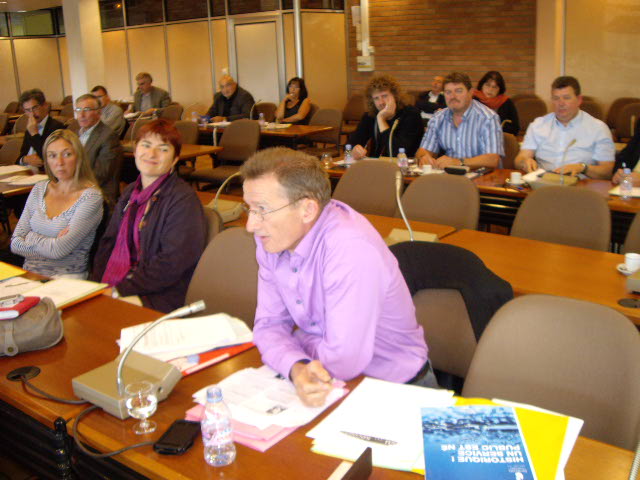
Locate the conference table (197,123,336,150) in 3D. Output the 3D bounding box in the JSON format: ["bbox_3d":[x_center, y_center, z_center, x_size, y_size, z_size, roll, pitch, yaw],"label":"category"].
[{"bbox_3d":[-0.636,-0.801,7.468,1.600,0.740,0.580,7,18,34],"label":"conference table"}]

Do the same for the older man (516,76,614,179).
[{"bbox_3d":[1.455,-0.316,4.133,0.650,1.280,0.800,10,20,40],"label":"older man"}]

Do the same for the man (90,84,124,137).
[{"bbox_3d":[-2.273,-0.902,7.285,0.540,1.260,0.740,10,19,40],"label":"man"}]

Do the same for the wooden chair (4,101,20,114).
[{"bbox_3d":[-5.829,-2.095,13.227,0.500,0.910,0.570,7,18,34],"label":"wooden chair"}]

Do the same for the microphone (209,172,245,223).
[{"bbox_3d":[-0.425,-0.207,3.329,0.200,0.210,0.240,10,19,39],"label":"microphone"}]

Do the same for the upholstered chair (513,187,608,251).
[{"bbox_3d":[0.994,0.230,3.271,0.500,0.890,0.580,12,20,42],"label":"upholstered chair"}]

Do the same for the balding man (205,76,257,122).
[{"bbox_3d":[-0.985,-1.212,8.032,0.620,1.280,0.800,5,17,28],"label":"balding man"}]

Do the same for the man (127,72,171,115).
[{"bbox_3d":[-2.092,-1.358,8.798,0.600,1.280,0.800,4,16,23],"label":"man"}]

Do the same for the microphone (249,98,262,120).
[{"bbox_3d":[-0.748,-1.467,8.150,0.180,0.310,0.270,11,20,40],"label":"microphone"}]

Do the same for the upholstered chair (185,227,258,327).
[{"bbox_3d":[-0.448,0.428,2.731,0.500,0.890,0.580,10,19,39],"label":"upholstered chair"}]

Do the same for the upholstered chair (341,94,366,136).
[{"bbox_3d":[0.408,-1.537,9.917,0.500,0.930,0.570,7,18,34],"label":"upholstered chair"}]

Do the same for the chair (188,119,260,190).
[{"bbox_3d":[-0.919,-0.762,7.218,0.500,0.890,0.580,11,20,41],"label":"chair"}]

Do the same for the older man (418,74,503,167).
[{"bbox_3d":[0.936,-0.409,4.586,0.620,1.300,0.800,9,19,37],"label":"older man"}]

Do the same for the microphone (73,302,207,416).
[{"bbox_3d":[-0.413,0.250,1.655,0.210,0.205,0.270,10,19,39],"label":"microphone"}]

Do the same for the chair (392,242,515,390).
[{"bbox_3d":[0.228,0.488,2.107,0.520,0.940,0.570,10,19,39],"label":"chair"}]

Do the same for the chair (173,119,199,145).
[{"bbox_3d":[-1.545,-0.738,7.182,0.500,0.930,0.580,10,19,41],"label":"chair"}]

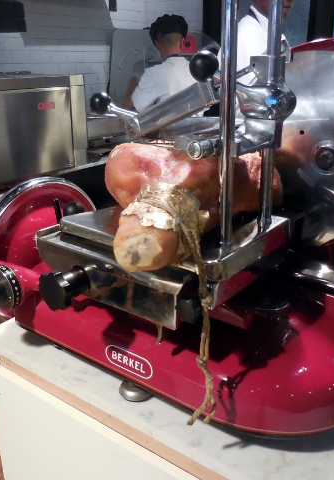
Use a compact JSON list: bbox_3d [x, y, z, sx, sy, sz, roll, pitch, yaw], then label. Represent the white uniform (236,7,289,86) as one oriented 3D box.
[{"bbox_3d":[0.382,-0.626,2.025,0.320,0.700,0.470,1,21,5],"label":"white uniform"}]

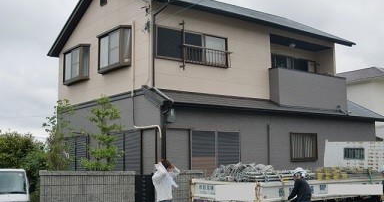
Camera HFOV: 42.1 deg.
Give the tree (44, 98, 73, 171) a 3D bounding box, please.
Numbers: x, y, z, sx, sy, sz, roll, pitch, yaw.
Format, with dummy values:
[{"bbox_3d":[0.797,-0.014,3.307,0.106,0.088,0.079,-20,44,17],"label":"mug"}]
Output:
[{"bbox_3d":[-3.263,1.498,12.201,0.760,3.071,0.760,5,-9,-38],"label":"tree"}]

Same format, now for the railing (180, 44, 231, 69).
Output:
[{"bbox_3d":[0.456,-1.280,14.736,1.850,0.580,0.200,5,-9,-38],"label":"railing"}]

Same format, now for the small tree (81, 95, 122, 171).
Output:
[{"bbox_3d":[-2.213,1.442,12.208,0.980,3.157,0.980,5,-9,-38],"label":"small tree"}]

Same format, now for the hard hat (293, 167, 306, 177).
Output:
[{"bbox_3d":[2.050,1.355,9.500,0.270,0.165,0.215,-10,0,-35],"label":"hard hat"}]

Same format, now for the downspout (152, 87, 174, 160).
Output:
[{"bbox_3d":[-0.723,1.234,12.967,0.120,3.420,0.900,5,-9,-38],"label":"downspout"}]

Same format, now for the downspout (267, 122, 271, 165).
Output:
[{"bbox_3d":[2.397,1.925,15.410,0.090,2.580,0.090,5,-9,-38],"label":"downspout"}]

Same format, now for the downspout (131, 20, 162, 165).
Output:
[{"bbox_3d":[-1.263,0.218,13.646,0.090,5.420,1.470,5,-9,-38],"label":"downspout"}]

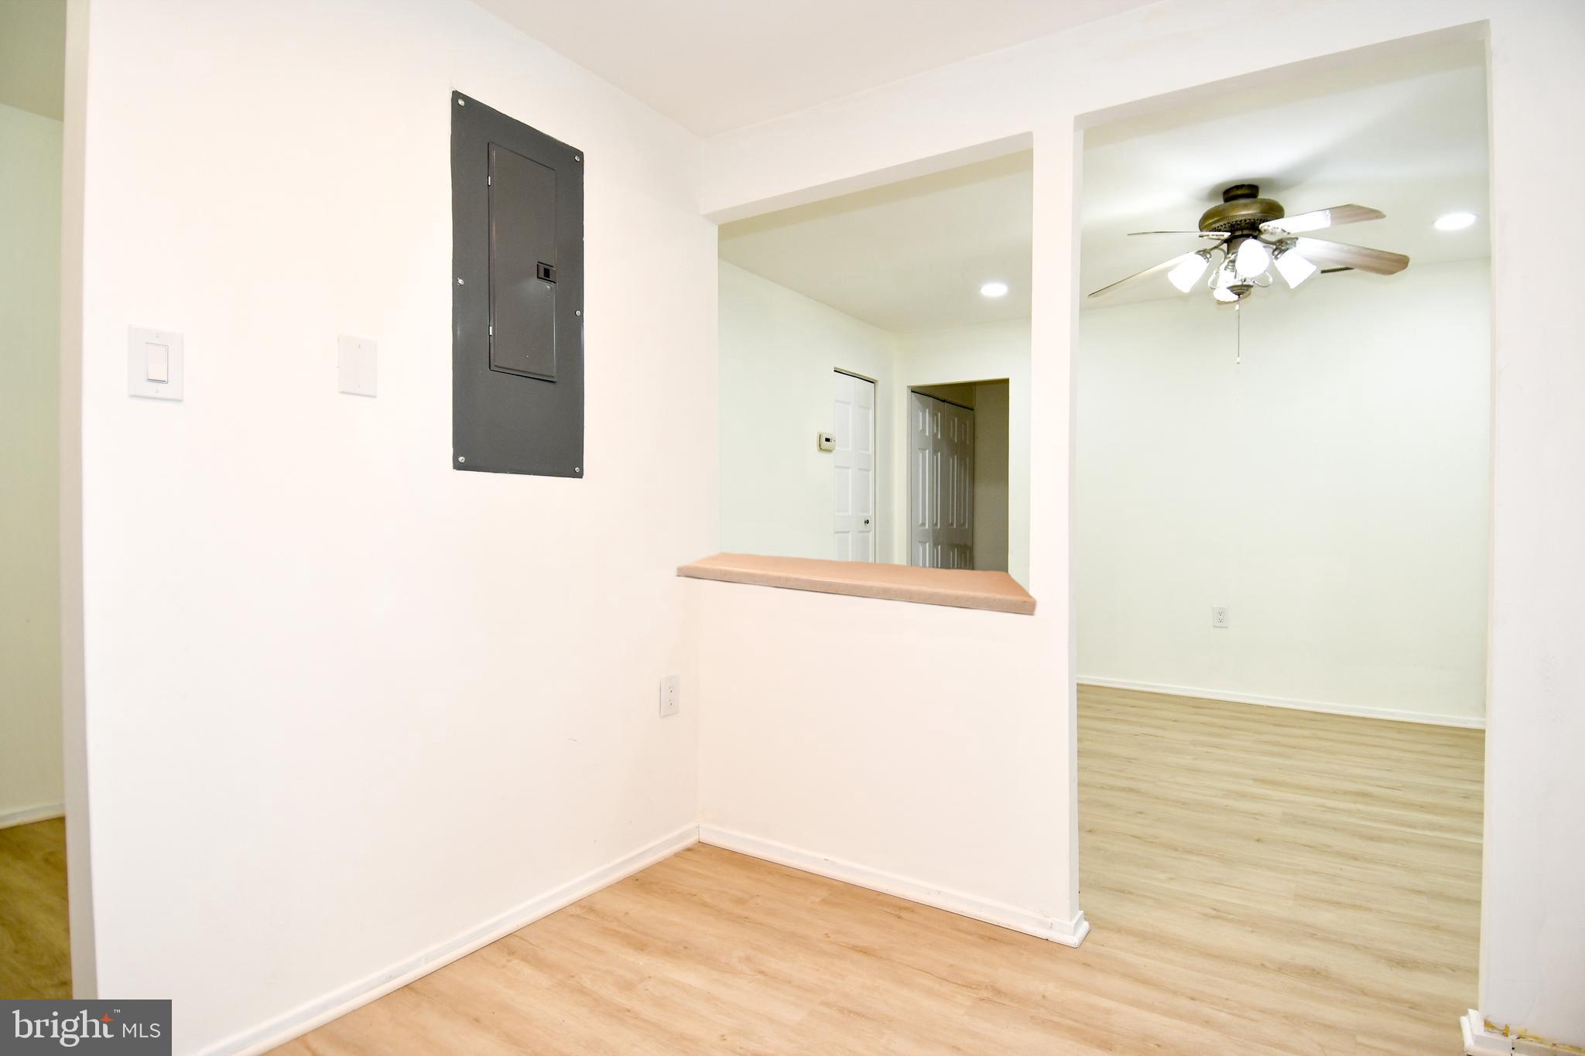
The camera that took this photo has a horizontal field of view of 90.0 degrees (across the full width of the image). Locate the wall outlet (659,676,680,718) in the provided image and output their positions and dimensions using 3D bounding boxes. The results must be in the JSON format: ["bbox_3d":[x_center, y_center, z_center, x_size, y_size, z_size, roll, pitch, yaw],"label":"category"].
[{"bbox_3d":[-0.383,0.527,2.480,0.008,0.120,0.077,0,0,33],"label":"wall outlet"}]

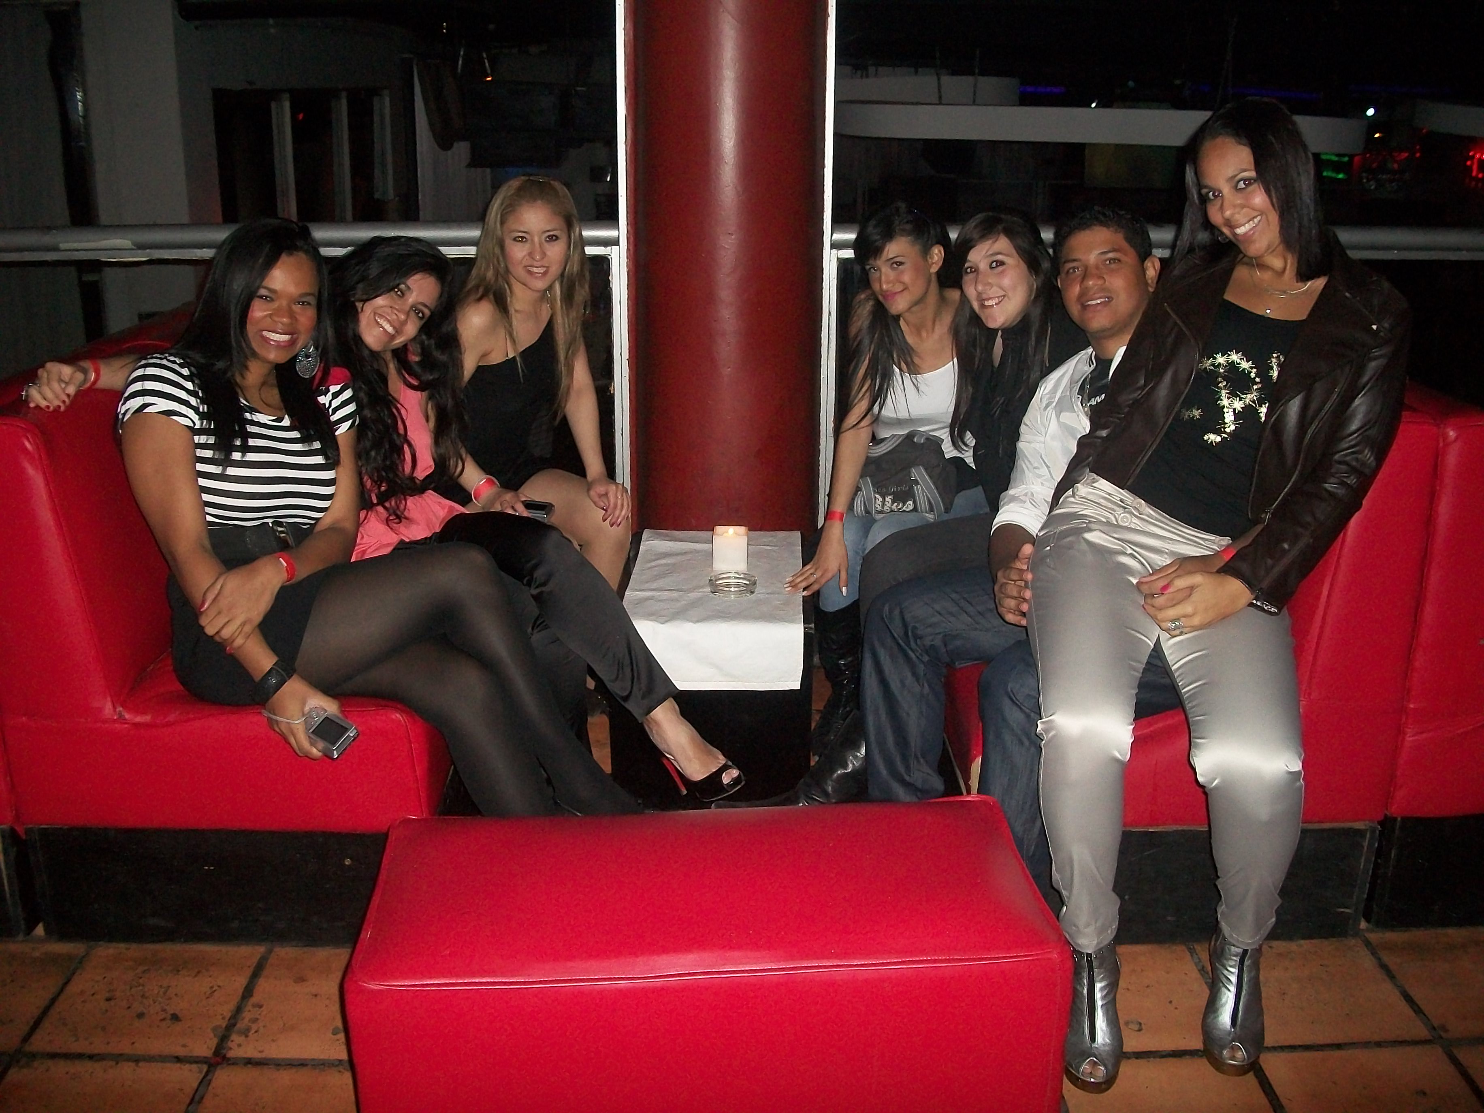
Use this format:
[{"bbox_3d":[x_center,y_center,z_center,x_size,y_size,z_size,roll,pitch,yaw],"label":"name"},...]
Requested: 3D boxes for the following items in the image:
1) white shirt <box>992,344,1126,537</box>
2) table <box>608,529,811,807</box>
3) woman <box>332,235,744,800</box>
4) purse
[{"bbox_3d":[0.644,-0.142,2.496,0.460,0.520,0.340,15,24,38],"label":"white shirt"},{"bbox_3d":[-0.061,0.233,3.027,0.410,0.430,0.620,0,18,1],"label":"table"},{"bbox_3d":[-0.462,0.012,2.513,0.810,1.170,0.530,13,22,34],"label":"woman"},{"bbox_3d":[0.335,-0.174,2.890,0.235,0.180,0.120,5,19,15],"label":"purse"}]

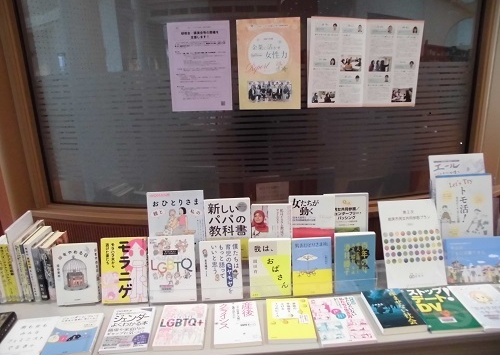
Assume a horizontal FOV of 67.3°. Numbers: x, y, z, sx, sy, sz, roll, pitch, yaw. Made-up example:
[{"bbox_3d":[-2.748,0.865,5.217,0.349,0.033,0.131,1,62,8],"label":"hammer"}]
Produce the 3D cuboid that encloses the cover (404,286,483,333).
[{"bbox_3d":[0.572,0.397,1.139,0.149,0.010,0.206,-2,16,-1],"label":"cover"}]

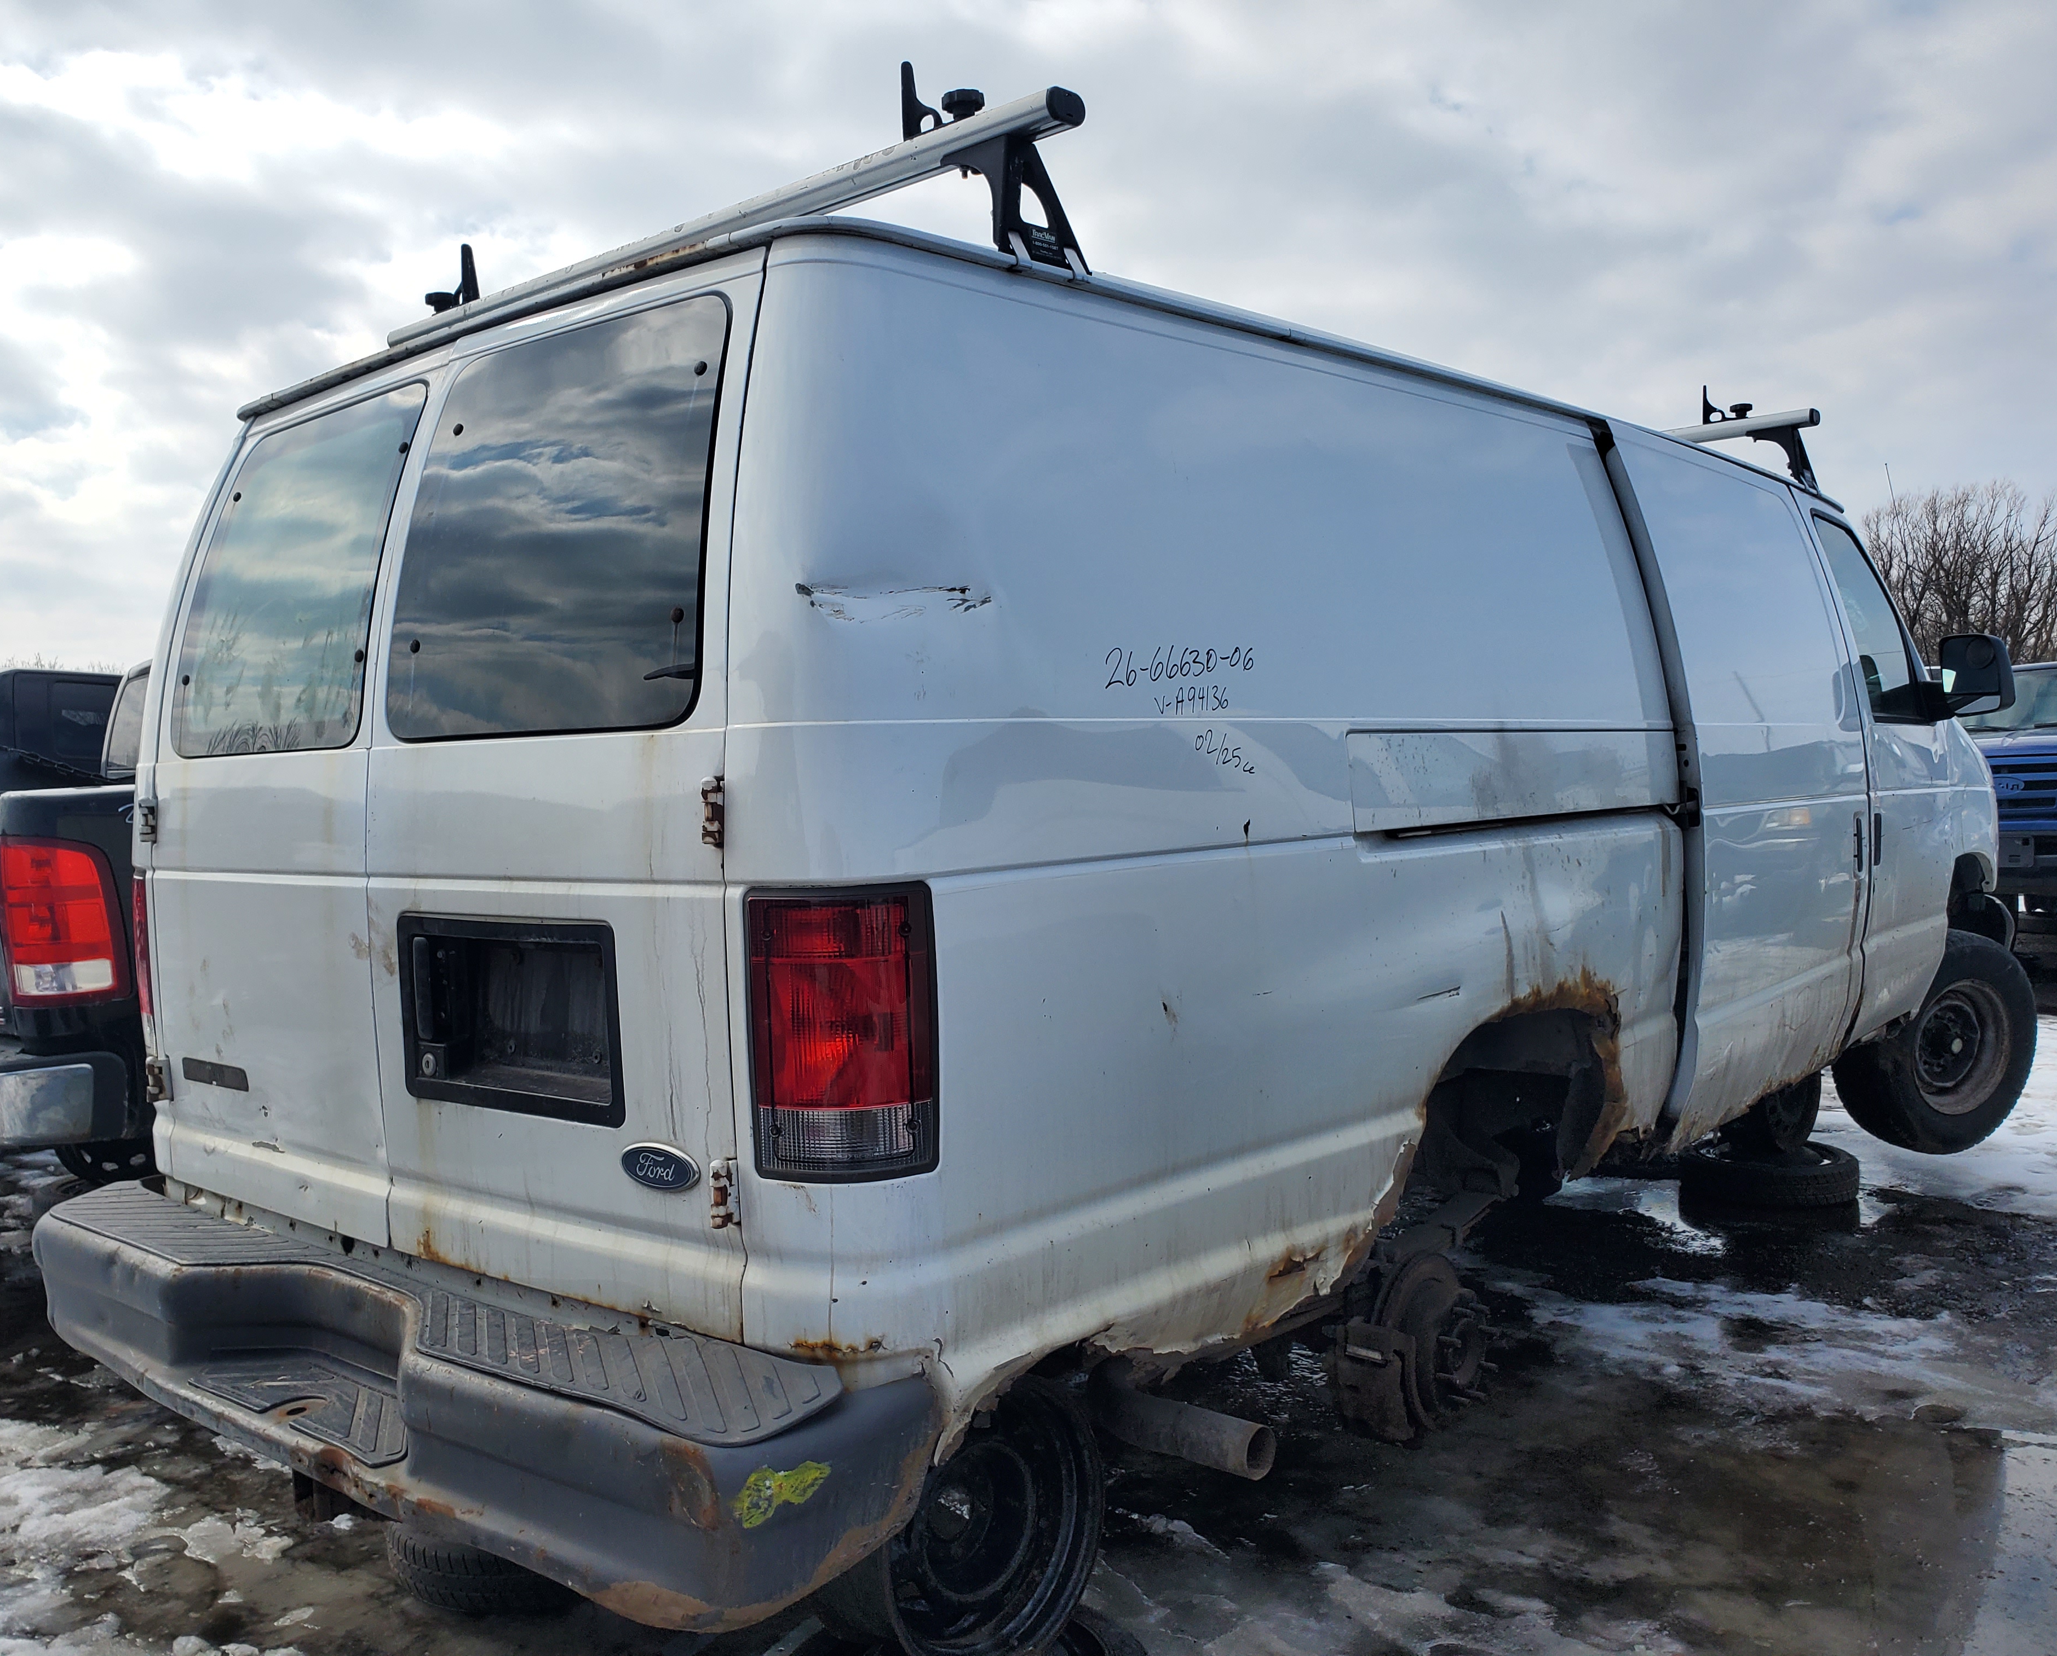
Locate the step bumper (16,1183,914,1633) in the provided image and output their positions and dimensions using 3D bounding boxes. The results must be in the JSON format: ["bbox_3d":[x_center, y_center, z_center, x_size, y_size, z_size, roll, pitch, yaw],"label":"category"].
[{"bbox_3d":[-0.868,0.703,2.239,1.790,0.230,0.330,0,2,39],"label":"step bumper"}]

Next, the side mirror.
[{"bbox_3d":[2.913,-0.468,5.086,0.200,0.255,0.120,0,2,39],"label":"side mirror"}]

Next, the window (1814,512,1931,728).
[{"bbox_3d":[2.485,-0.593,4.873,0.060,0.600,0.700,-15,-7,39],"label":"window"}]

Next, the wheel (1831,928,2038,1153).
[{"bbox_3d":[3.049,0.718,5.571,0.745,0.745,0.235,-2,2,-22],"label":"wheel"}]

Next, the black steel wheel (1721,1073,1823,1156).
[{"bbox_3d":[2.479,0.863,5.572,0.426,0.426,0.185,-3,2,-42],"label":"black steel wheel"}]

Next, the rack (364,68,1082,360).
[{"bbox_3d":[-0.583,-0.865,2.599,1.630,0.350,0.140,0,2,39],"label":"rack"}]

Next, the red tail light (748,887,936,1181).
[{"bbox_3d":[-0.201,0.219,1.775,0.155,0.315,0.140,0,2,39],"label":"red tail light"}]

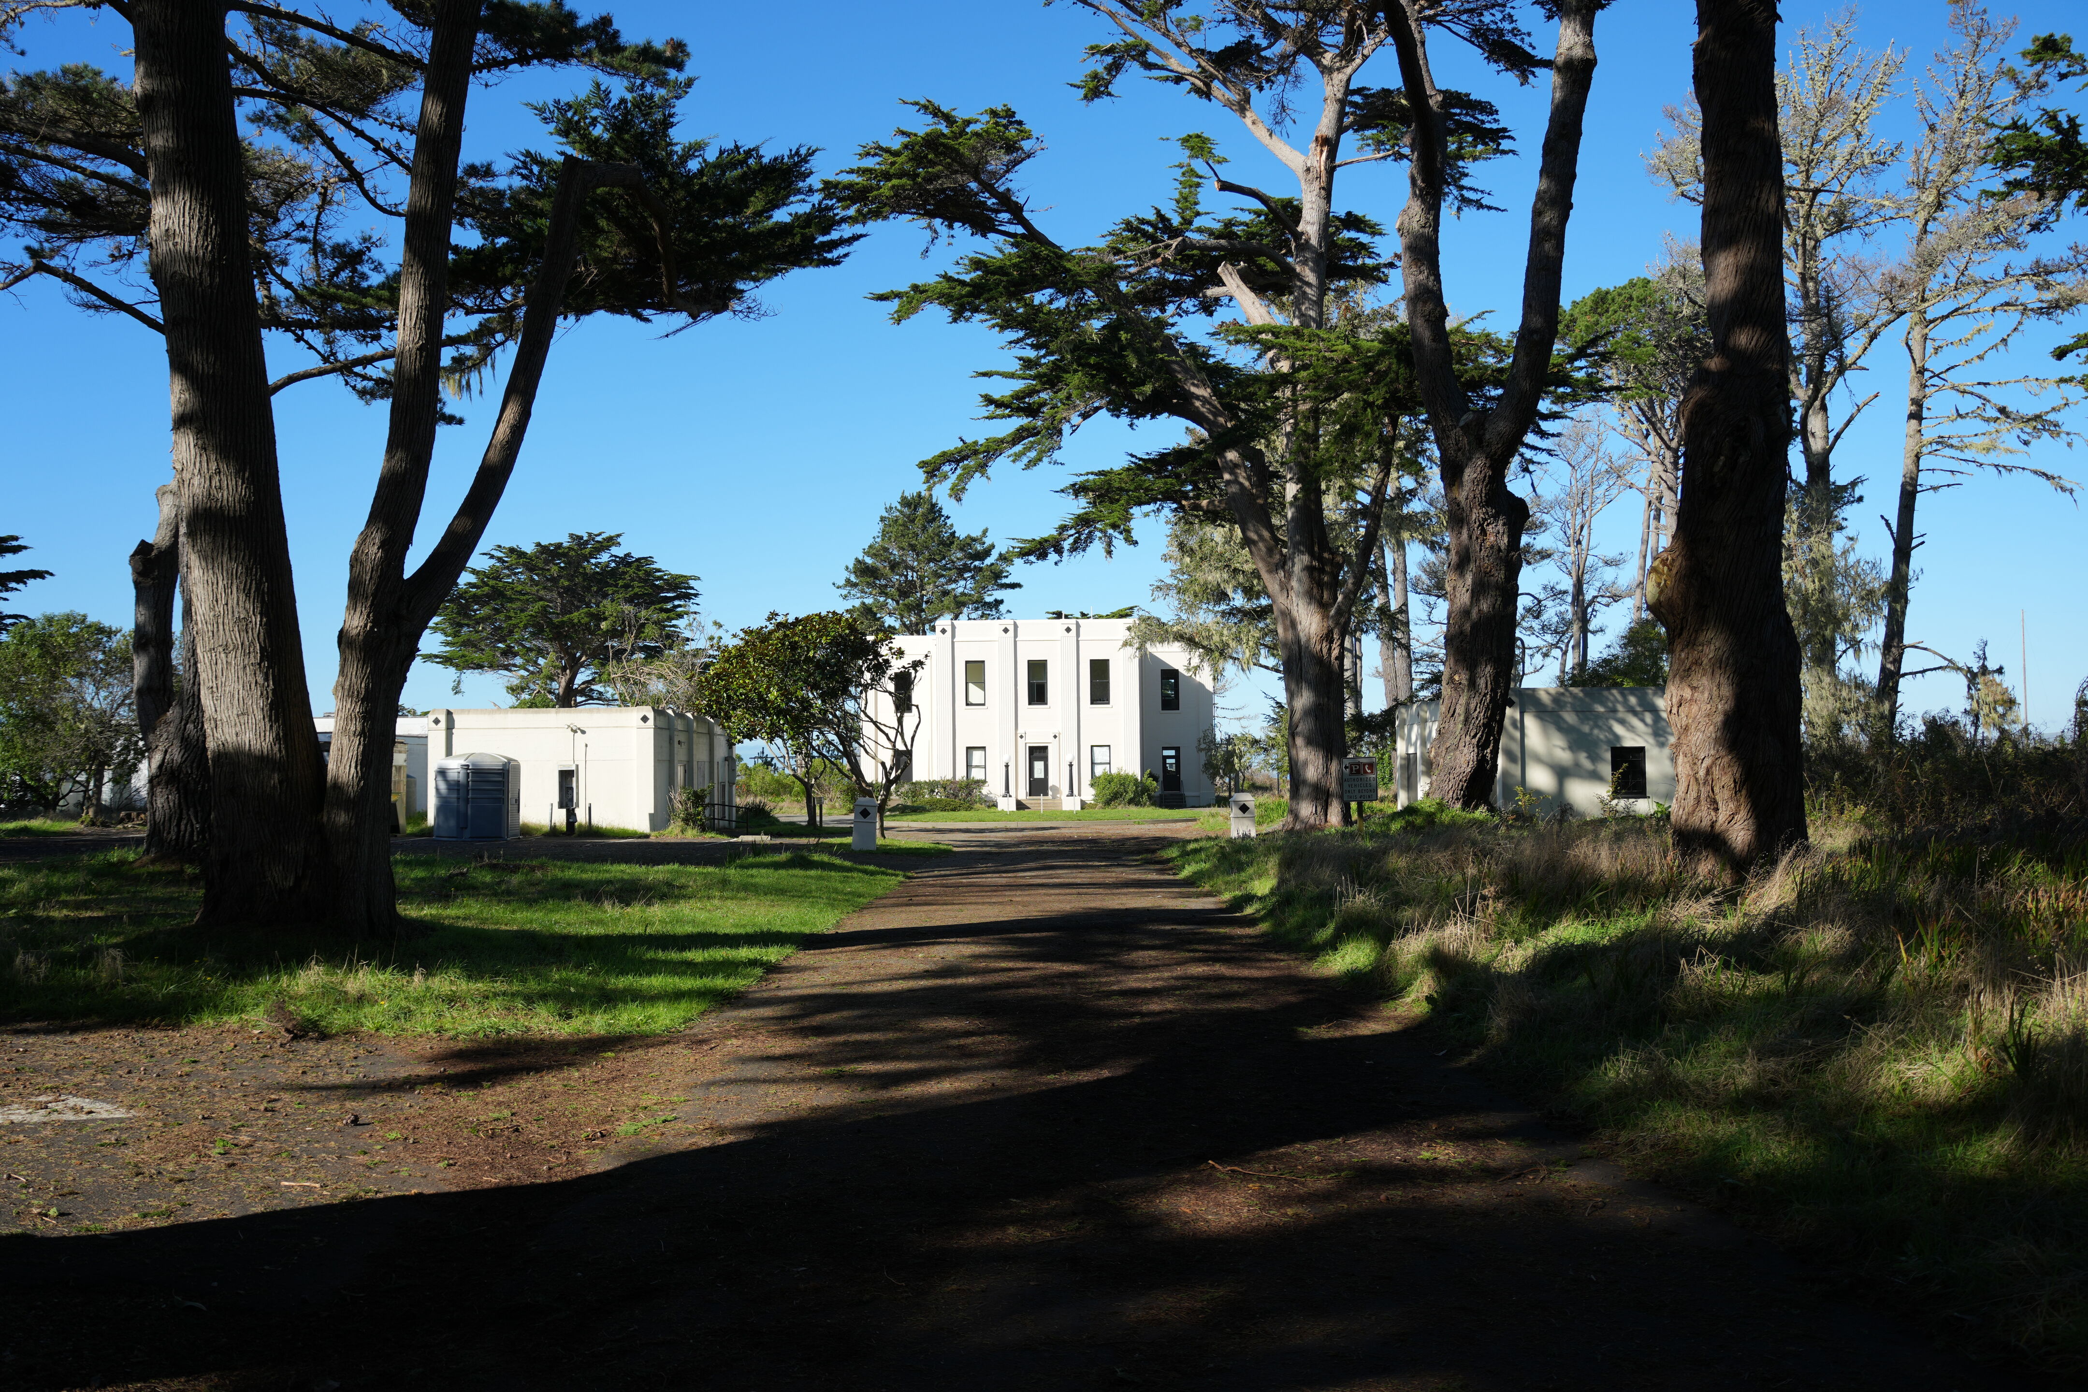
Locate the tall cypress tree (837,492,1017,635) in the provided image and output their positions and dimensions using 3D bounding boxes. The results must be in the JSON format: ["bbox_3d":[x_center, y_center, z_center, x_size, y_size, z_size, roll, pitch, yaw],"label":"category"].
[{"bbox_3d":[-8.245,-3.666,114.000,12.700,21.300,12.200,0,-3,-1],"label":"tall cypress tree"}]

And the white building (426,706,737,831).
[{"bbox_3d":[-14.037,2.453,51.528,6.300,3.600,13.300,0,-3,-1],"label":"white building"}]

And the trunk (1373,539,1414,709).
[{"bbox_3d":[15.514,-1.230,72.000,1.700,11.300,1.200,0,-3,-1],"label":"trunk"}]

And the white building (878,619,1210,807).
[{"bbox_3d":[-0.344,1.377,90.282,20.000,9.600,17.000,0,-3,-1],"label":"white building"}]

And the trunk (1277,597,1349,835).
[{"bbox_3d":[6.816,0.494,41.000,1.750,5.800,1.600,0,-3,-1],"label":"trunk"}]

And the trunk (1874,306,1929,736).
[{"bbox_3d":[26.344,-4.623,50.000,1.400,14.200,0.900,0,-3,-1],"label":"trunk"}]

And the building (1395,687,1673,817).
[{"bbox_3d":[14.465,1.836,45.904,6.400,3.650,11.300,0,-3,-1],"label":"building"}]

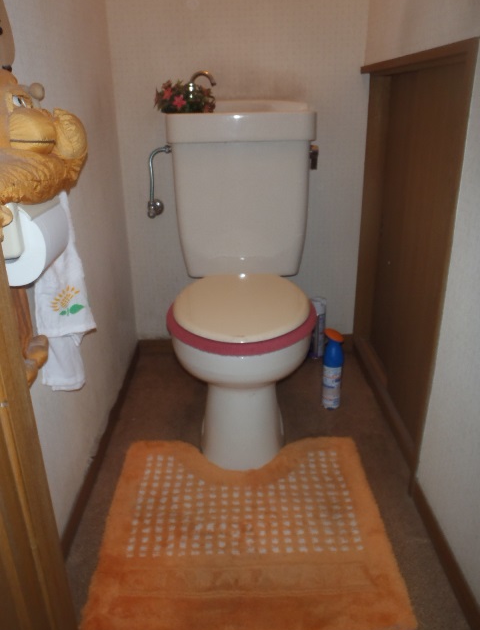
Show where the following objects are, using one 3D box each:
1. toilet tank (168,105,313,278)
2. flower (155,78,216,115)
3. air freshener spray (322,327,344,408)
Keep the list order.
[{"bbox_3d":[0.005,-0.386,1.594,0.410,0.502,0.235,-1,23,0],"label":"toilet tank"},{"bbox_3d":[-0.154,-0.622,1.494,0.168,0.100,0.130,-1,23,0],"label":"flower"},{"bbox_3d":[0.282,0.161,1.583,0.058,0.262,0.058,7,24,18],"label":"air freshener spray"}]

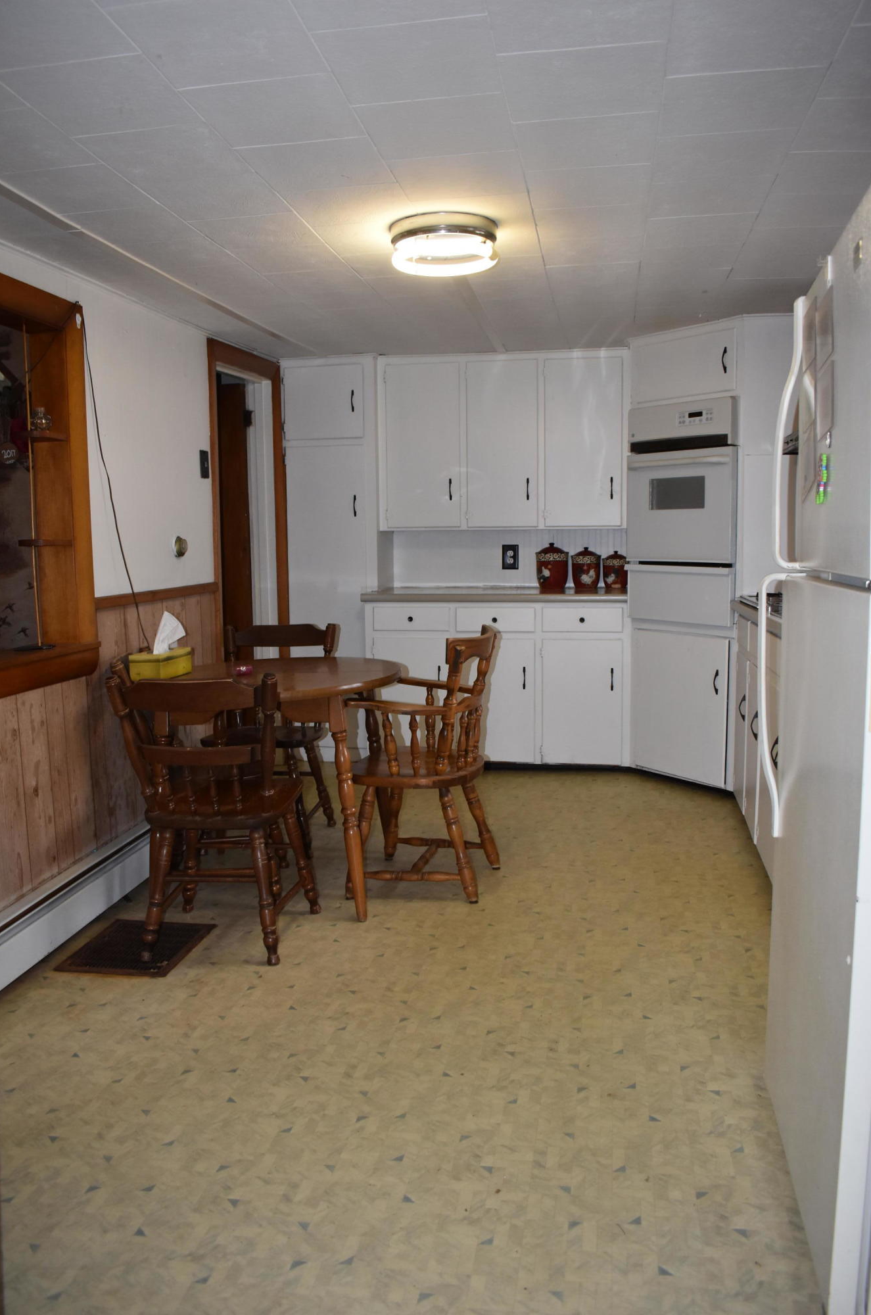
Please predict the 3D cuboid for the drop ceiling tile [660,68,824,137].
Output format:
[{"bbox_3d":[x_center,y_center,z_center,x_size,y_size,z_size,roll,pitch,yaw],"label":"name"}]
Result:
[{"bbox_3d":[0.621,-1.145,2.028,0.307,0.015,0.304,0,7,10],"label":"drop ceiling tile"}]

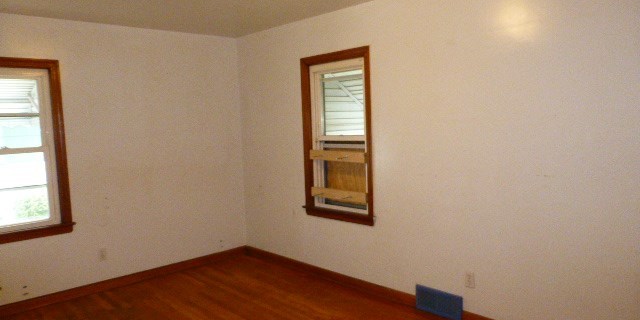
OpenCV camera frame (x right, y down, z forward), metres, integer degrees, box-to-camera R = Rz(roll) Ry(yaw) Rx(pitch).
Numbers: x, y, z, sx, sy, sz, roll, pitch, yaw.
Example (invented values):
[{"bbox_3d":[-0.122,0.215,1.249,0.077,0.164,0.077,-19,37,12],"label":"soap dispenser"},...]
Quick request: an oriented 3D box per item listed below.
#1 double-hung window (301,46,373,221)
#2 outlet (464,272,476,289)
[{"bbox_3d":[0.141,-0.194,3.942,0.070,1.480,0.830,-7,7,-44],"label":"double-hung window"},{"bbox_3d":[1.056,0.847,3.123,0.012,0.113,0.073,-7,7,-44],"label":"outlet"}]

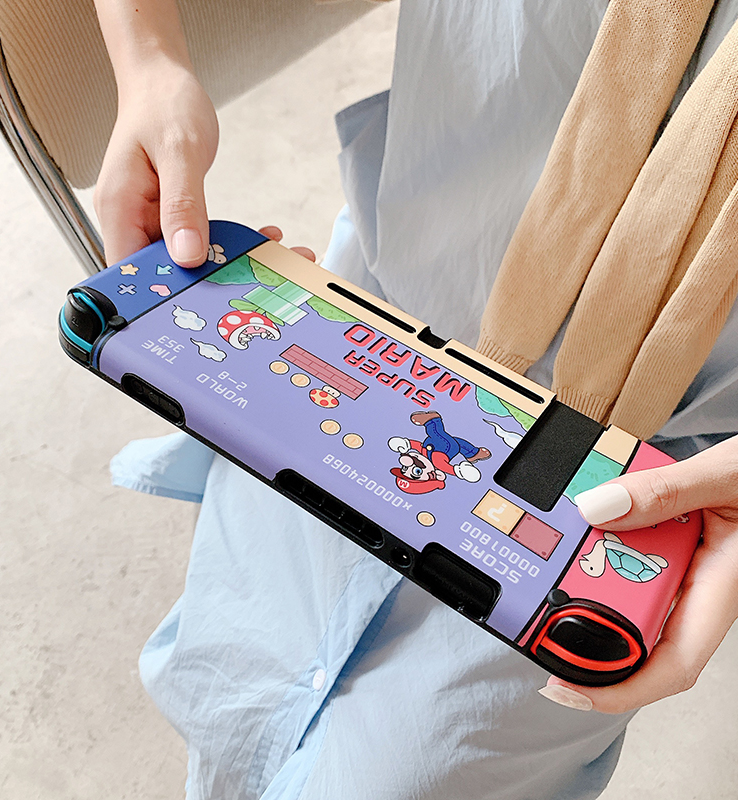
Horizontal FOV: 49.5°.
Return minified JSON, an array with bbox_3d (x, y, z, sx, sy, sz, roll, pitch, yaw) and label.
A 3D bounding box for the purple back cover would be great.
[{"bbox_3d":[0.002,0.002,0.297,0.174,0.016,0.103,30,42,16],"label":"purple back cover"}]

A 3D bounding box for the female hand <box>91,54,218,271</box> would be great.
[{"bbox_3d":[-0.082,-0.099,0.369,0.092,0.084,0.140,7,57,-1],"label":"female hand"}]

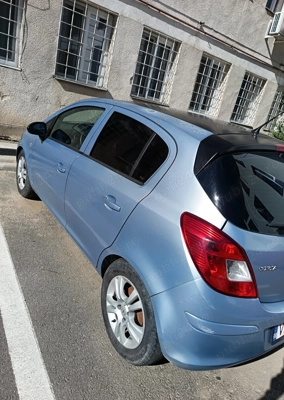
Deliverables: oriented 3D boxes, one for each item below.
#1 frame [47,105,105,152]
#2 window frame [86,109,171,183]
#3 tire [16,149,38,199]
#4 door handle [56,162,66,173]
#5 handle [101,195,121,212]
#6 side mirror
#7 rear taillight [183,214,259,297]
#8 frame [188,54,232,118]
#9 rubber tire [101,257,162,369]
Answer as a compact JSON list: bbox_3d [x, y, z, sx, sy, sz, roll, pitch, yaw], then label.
[{"bbox_3d":[-0.615,-0.671,2.474,0.100,0.440,0.870,18,12,-42],"label":"frame"},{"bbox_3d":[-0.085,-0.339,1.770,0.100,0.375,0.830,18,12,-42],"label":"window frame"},{"bbox_3d":[-1.439,-0.339,3.534,0.200,0.615,0.615,-2,25,-37],"label":"tire"},{"bbox_3d":[-0.669,-0.272,2.313,0.055,0.075,0.205,-2,25,-37],"label":"door handle"},{"bbox_3d":[-0.182,0.024,1.674,0.055,0.075,0.215,-2,25,-37],"label":"handle"},{"bbox_3d":[-1.025,-0.692,2.697,0.195,0.150,0.130,-2,25,-37],"label":"side mirror"},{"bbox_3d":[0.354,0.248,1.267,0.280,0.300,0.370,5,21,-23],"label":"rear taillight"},{"bbox_3d":[1.840,-3.118,7.708,1.130,1.500,0.220,1,20,-34],"label":"frame"},{"bbox_3d":[-0.039,0.657,1.703,0.200,0.615,0.615,-2,25,-37],"label":"rubber tire"}]

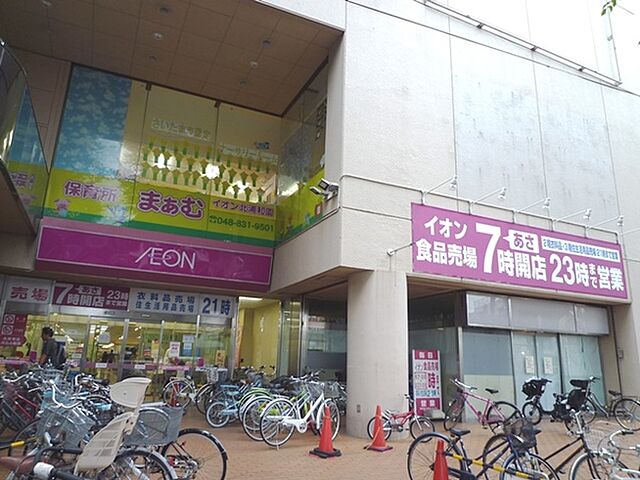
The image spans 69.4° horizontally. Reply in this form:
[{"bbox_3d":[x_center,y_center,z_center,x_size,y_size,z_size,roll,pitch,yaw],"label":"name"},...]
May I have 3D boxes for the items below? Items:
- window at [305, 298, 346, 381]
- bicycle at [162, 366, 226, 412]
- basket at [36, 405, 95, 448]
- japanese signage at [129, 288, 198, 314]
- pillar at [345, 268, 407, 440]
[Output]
[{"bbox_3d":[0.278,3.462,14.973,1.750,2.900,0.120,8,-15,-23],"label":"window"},{"bbox_3d":[-3.222,3.969,12.209,1.720,1.050,0.570,1,-15,5],"label":"bicycle"},{"bbox_3d":[-1.872,1.379,3.400,0.360,0.260,0.290,-11,-20,40],"label":"basket"},{"bbox_3d":[-4.279,1.718,12.820,1.865,0.623,0.080,9,-16,-23],"label":"japanese signage"},{"bbox_3d":[1.154,2.232,9.173,1.150,3.030,1.150,2,-14,0],"label":"pillar"}]

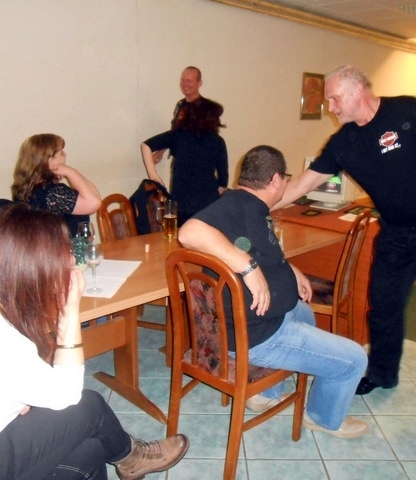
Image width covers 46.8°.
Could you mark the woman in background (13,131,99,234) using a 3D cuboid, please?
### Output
[{"bbox_3d":[-0.771,0.117,2.641,0.700,1.340,0.530,4,14,14],"label":"woman in background"}]

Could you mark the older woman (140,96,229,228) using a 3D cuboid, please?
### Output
[{"bbox_3d":[-0.173,-0.284,3.793,0.640,1.580,0.400,1,14,2],"label":"older woman"}]

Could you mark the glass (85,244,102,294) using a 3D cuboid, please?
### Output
[{"bbox_3d":[-0.451,0.118,1.934,0.070,0.190,0.070,1,14,-1],"label":"glass"}]

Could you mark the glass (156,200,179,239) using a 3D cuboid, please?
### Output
[{"bbox_3d":[-0.249,-0.129,2.918,0.130,0.200,0.088,1,14,-1],"label":"glass"}]

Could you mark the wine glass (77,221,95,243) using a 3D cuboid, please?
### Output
[{"bbox_3d":[-0.600,0.007,2.371,0.078,0.190,0.078,1,14,-1],"label":"wine glass"}]

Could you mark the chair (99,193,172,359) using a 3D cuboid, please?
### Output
[{"bbox_3d":[-0.377,0.212,3.070,0.530,0.960,0.440,9,16,30],"label":"chair"}]

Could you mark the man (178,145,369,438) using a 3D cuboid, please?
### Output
[{"bbox_3d":[0.282,0.247,2.207,0.830,1.330,0.630,-4,15,-20],"label":"man"}]

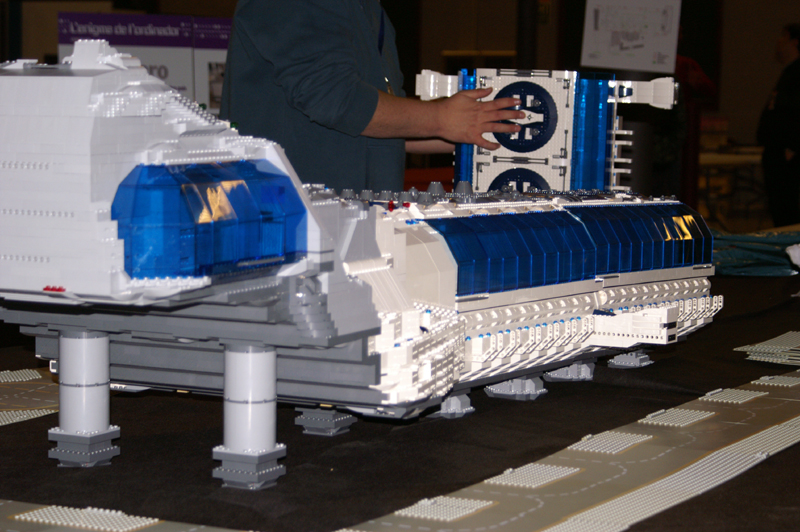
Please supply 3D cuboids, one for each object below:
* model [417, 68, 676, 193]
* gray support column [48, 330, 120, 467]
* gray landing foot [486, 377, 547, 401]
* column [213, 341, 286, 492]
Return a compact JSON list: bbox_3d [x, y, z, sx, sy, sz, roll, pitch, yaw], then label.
[{"bbox_3d":[0.308,-0.190,4.568,0.610,0.514,0.240,4,6,19],"label":"model"},{"bbox_3d":[-0.398,0.165,2.516,0.064,0.174,0.064,4,6,28],"label":"gray support column"},{"bbox_3d":[0.182,0.184,3.118,0.096,0.038,0.096,4,6,28],"label":"gray landing foot"},{"bbox_3d":[-0.181,0.179,2.407,0.064,0.174,0.064,4,6,28],"label":"column"}]

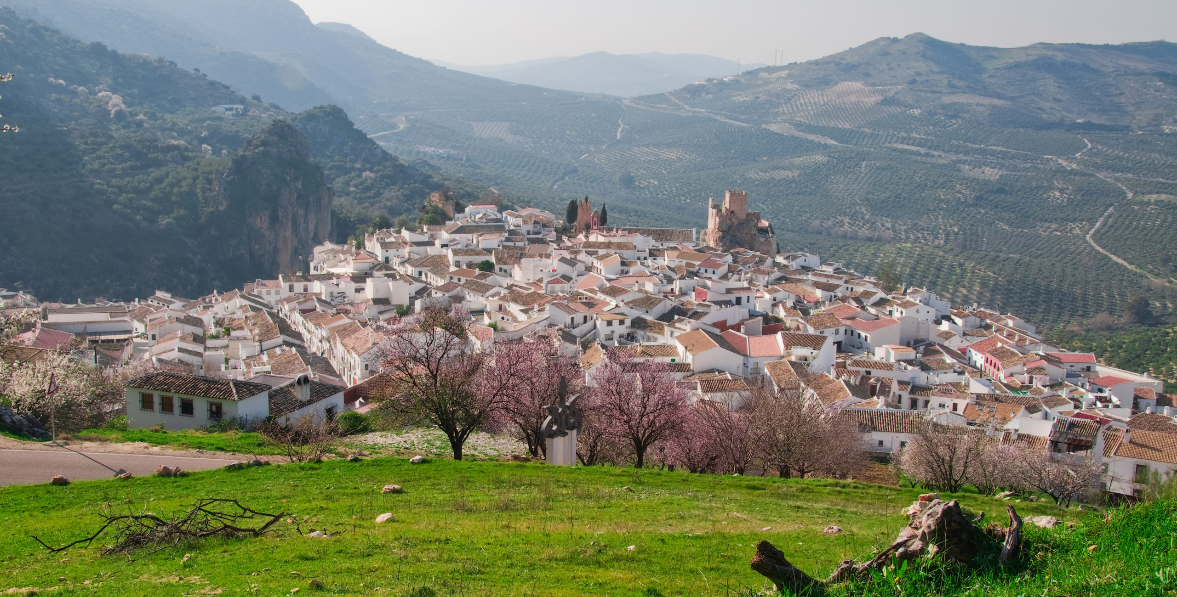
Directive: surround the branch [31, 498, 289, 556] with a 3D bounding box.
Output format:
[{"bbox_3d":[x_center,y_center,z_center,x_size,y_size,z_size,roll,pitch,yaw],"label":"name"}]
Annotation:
[{"bbox_3d":[-6.540,3.499,20.000,3.600,0.500,1.150,-1,8,-10],"label":"branch"}]

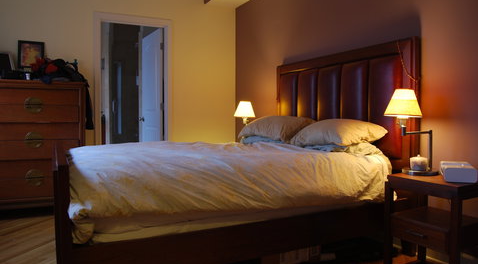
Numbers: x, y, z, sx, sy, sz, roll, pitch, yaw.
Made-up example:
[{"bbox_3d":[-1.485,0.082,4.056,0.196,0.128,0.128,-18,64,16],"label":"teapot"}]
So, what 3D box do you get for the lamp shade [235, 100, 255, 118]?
[{"bbox_3d":[0.056,-0.238,3.825,0.222,0.170,0.222,0,2,0],"label":"lamp shade"}]

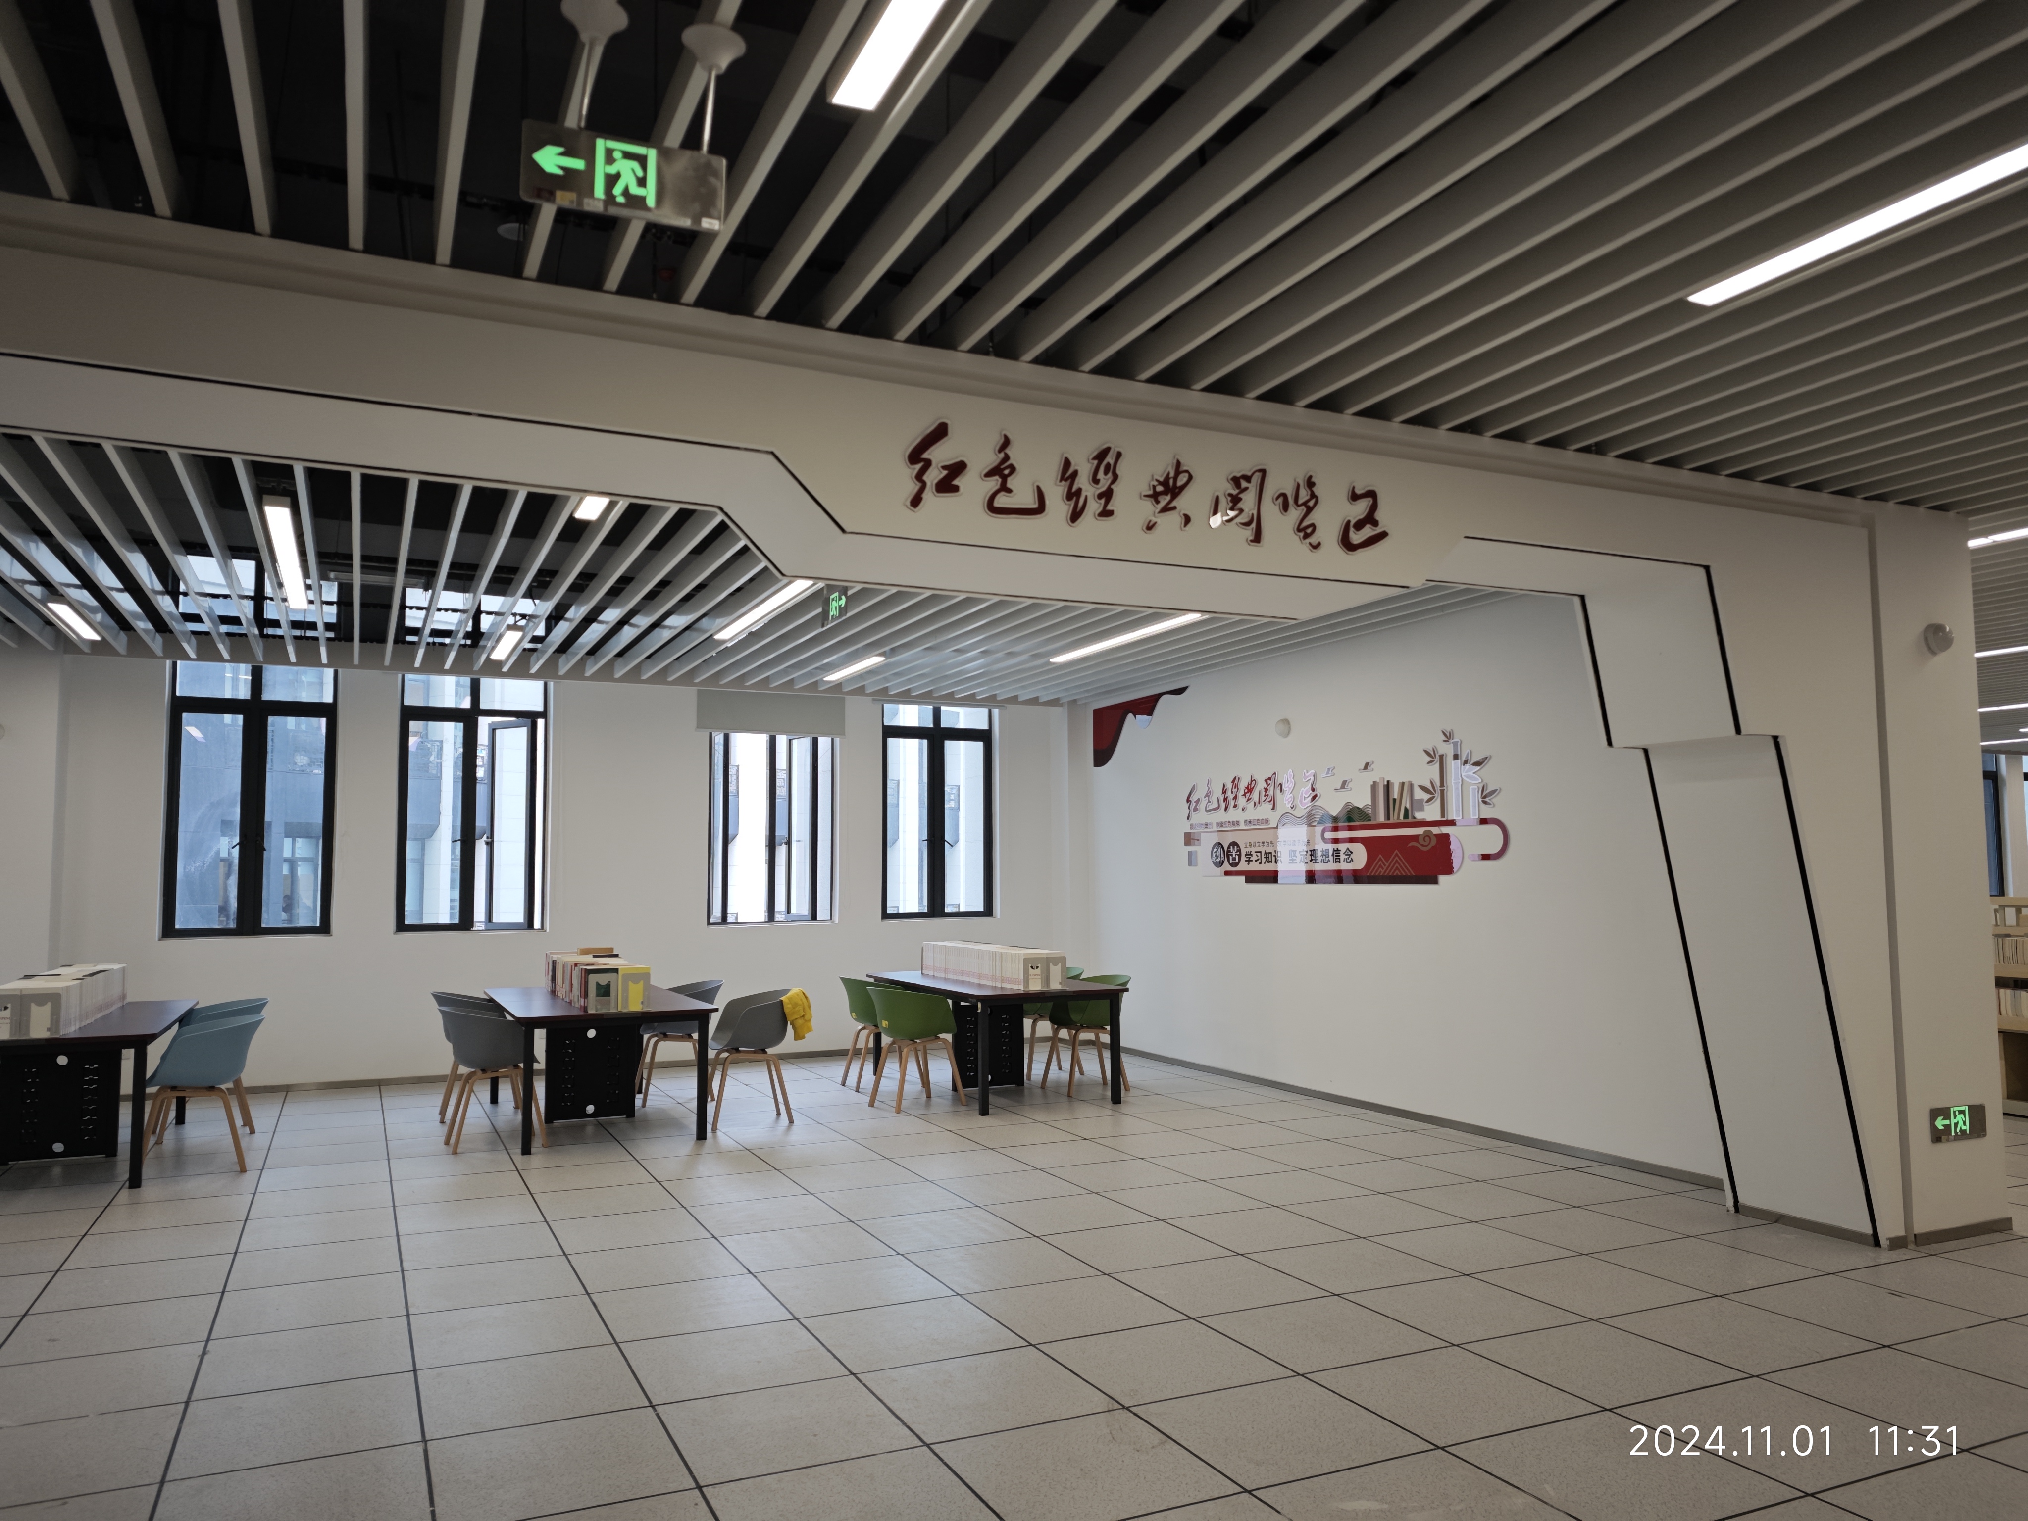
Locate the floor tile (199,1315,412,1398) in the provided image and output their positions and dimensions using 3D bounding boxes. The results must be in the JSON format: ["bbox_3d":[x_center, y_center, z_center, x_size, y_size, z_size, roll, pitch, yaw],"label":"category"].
[{"bbox_3d":[-2.226,1.886,4.250,0.600,0.020,0.600,2,-6,-25],"label":"floor tile"}]

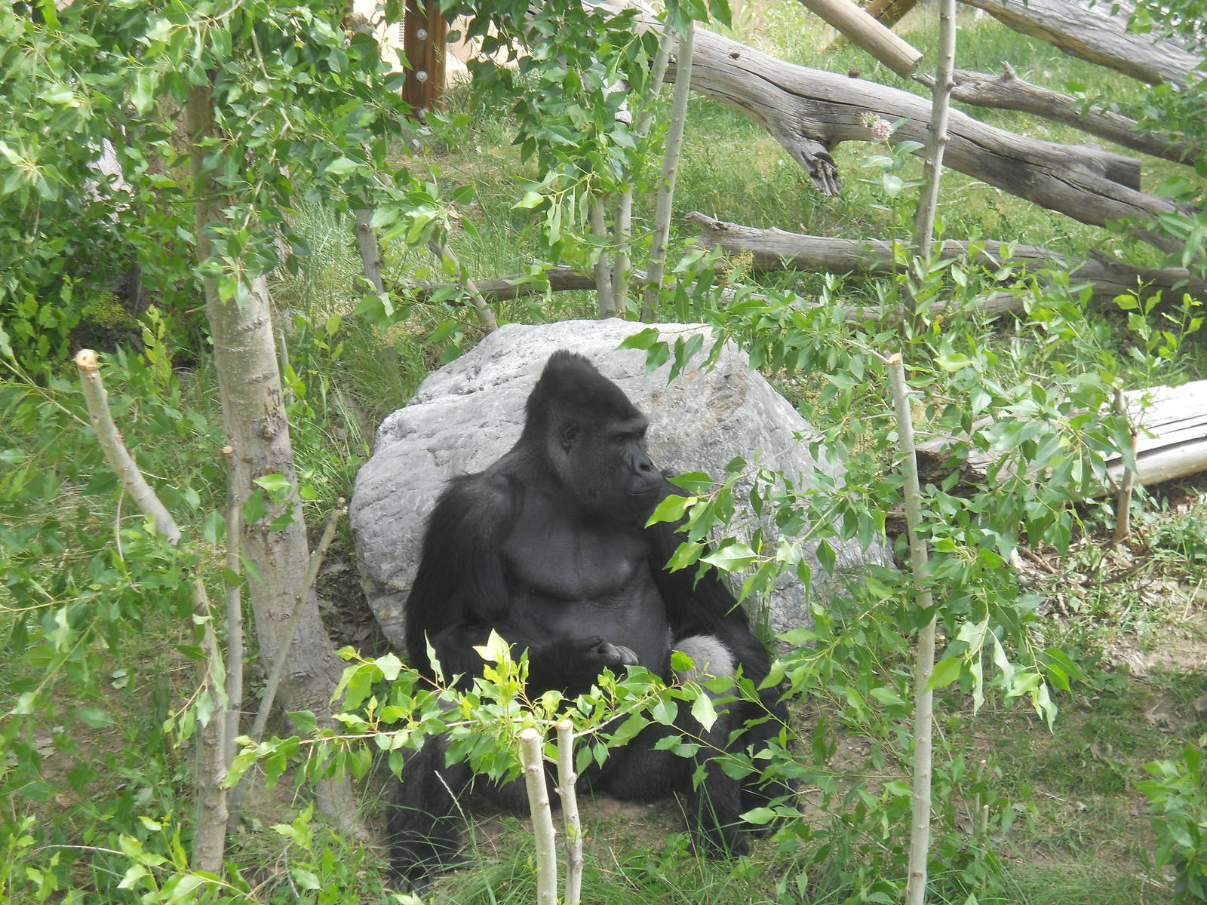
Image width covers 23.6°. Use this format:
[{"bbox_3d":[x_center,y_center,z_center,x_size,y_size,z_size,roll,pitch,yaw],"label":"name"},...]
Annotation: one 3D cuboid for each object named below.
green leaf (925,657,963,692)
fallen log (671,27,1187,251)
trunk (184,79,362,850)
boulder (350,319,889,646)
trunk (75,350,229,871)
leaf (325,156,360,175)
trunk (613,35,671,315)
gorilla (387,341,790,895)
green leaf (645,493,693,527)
[{"bbox_3d":[0.718,0.467,6.116,0.055,0.090,0.025,42,12,-2],"label":"green leaf"},{"bbox_3d":[1.466,-1.432,13.625,2.590,0.480,0.420,19,0,19],"label":"fallen log"},{"bbox_3d":[-0.846,0.027,7.290,0.200,1.920,0.220,-7,13,2],"label":"trunk"},{"bbox_3d":[0.044,0.095,8.194,1.420,0.980,1.000,0,16,0],"label":"boulder"},{"bbox_3d":[-1.018,0.380,6.637,0.170,1.270,0.160,-8,18,2],"label":"trunk"},{"bbox_3d":[-0.611,-0.672,6.777,0.080,0.040,0.025,-8,-21,2],"label":"leaf"},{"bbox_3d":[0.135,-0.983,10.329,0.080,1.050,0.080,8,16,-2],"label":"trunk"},{"bbox_3d":[-0.036,0.350,7.070,0.900,1.170,0.920,-3,16,-12],"label":"gorilla"},{"bbox_3d":[0.136,0.117,5.911,0.100,0.055,0.025,-30,-1,8],"label":"green leaf"}]

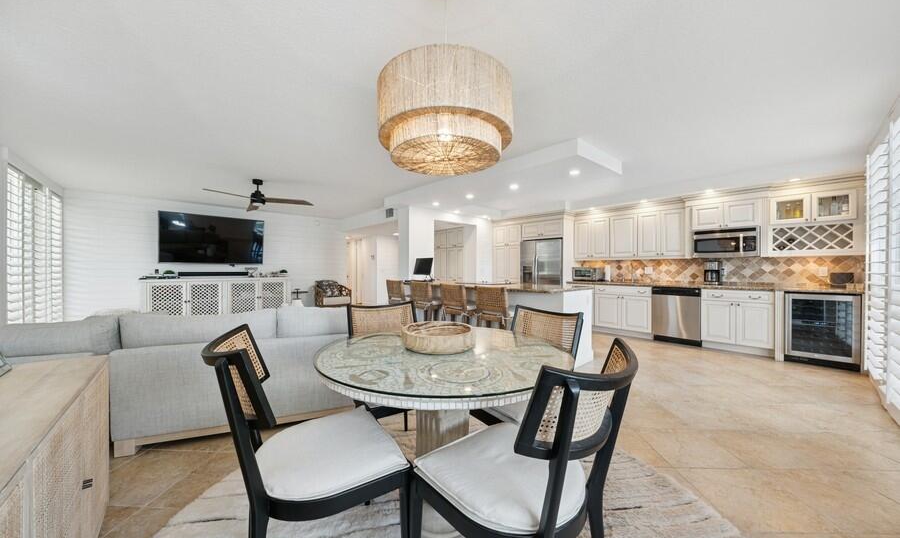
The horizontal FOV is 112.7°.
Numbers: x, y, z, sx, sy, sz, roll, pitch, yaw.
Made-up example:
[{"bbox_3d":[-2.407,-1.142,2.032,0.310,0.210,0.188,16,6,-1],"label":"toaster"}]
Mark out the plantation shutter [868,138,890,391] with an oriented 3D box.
[{"bbox_3d":[4.040,-0.040,2.830,0.600,2.200,0.060,0,0,-44],"label":"plantation shutter"}]

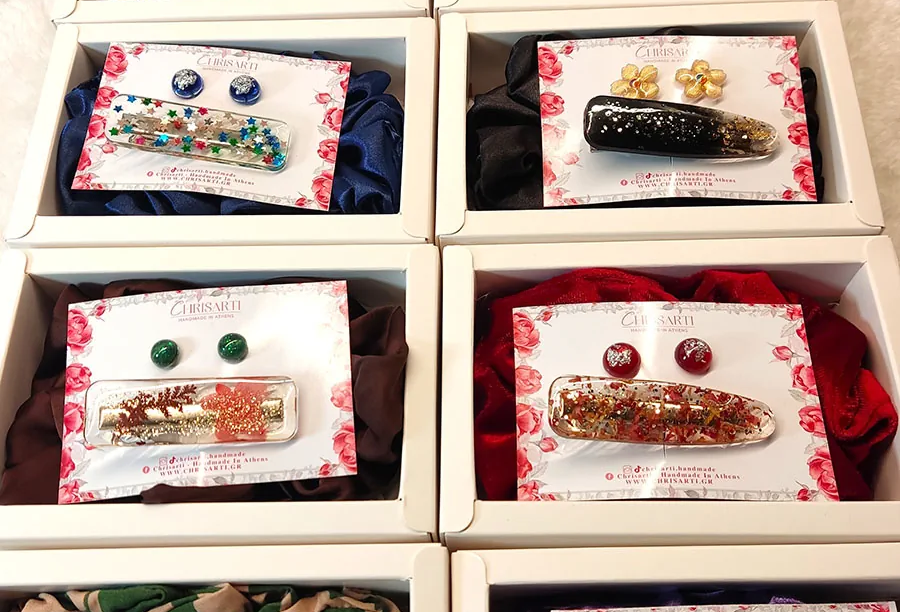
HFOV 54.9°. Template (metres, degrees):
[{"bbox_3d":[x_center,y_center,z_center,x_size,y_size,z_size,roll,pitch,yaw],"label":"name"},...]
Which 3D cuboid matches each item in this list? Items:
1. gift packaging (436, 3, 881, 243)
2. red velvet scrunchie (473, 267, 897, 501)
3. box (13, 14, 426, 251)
[{"bbox_3d":[0.071,-0.060,0.330,0.148,0.044,0.095,-1,67,2],"label":"gift packaging"},{"bbox_3d":[0.072,0.030,0.290,0.124,0.035,0.074,-1,67,2],"label":"red velvet scrunchie"},{"bbox_3d":[-0.078,-0.058,0.336,0.148,0.044,0.095,0,67,2],"label":"box"}]

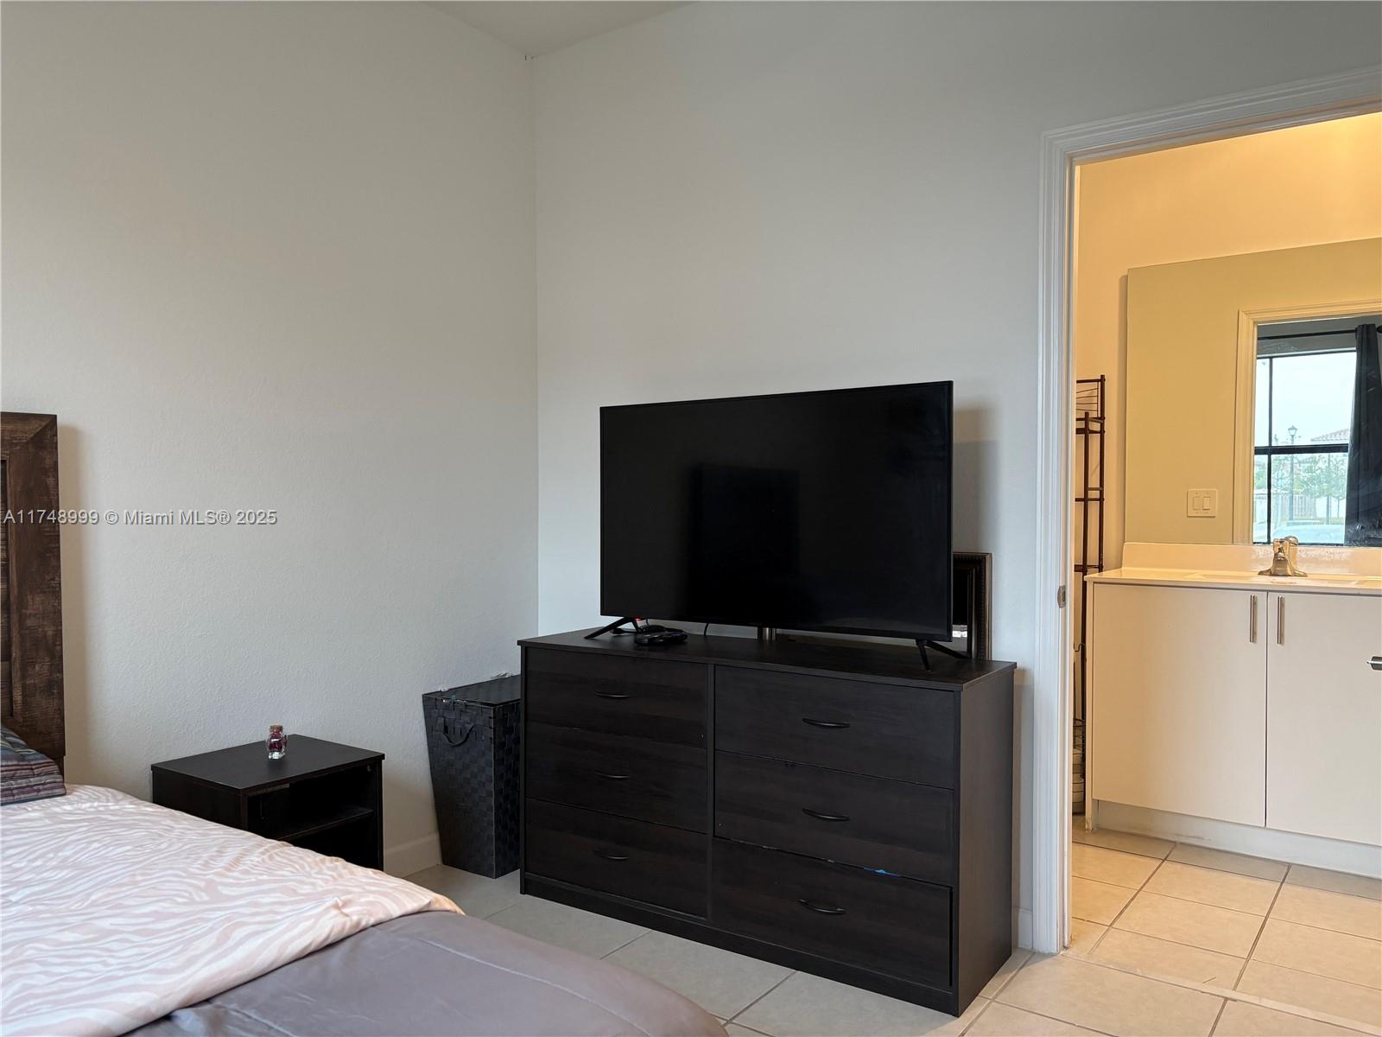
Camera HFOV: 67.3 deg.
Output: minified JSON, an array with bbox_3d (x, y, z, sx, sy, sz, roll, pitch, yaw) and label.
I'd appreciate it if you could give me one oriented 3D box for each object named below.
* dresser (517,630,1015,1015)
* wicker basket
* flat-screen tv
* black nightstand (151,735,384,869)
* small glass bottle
[{"bbox_3d":[0.160,0.745,2.881,1.354,0.758,0.402,1,1,34],"label":"dresser"},{"bbox_3d":[-0.588,0.835,3.401,0.323,0.555,0.455,1,1,36],"label":"wicker basket"},{"bbox_3d":[0.209,-0.021,2.934,1.121,0.648,0.080,1,1,34],"label":"flat-screen tv"},{"bbox_3d":[-1.058,0.867,2.621,0.381,0.521,0.393,1,1,34],"label":"black nightstand"},{"bbox_3d":[-1.054,0.563,2.637,0.049,0.087,0.049,1,1,34],"label":"small glass bottle"}]

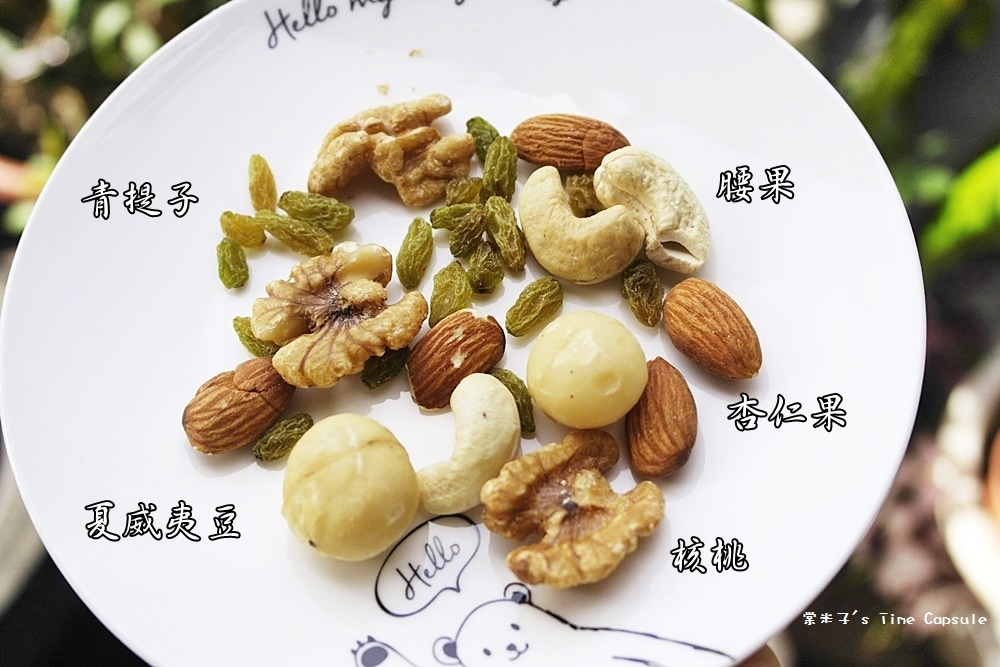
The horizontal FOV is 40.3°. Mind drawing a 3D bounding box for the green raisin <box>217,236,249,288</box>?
[{"bbox_3d":[-0.048,-0.013,0.241,0.005,0.005,0.010,-16,63,-4],"label":"green raisin"}]

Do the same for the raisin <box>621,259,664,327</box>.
[{"bbox_3d":[0.024,-0.007,0.233,0.007,0.006,0.013,5,63,7],"label":"raisin"}]

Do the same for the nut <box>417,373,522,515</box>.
[{"bbox_3d":[-0.004,0.018,0.220,0.013,0.011,0.025,16,65,12],"label":"nut"}]

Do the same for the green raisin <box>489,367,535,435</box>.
[{"bbox_3d":[0.002,0.012,0.247,0.005,0.004,0.014,-23,63,-8],"label":"green raisin"}]

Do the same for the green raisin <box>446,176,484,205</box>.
[{"bbox_3d":[-0.005,-0.025,0.244,0.010,0.006,0.007,-3,63,3],"label":"green raisin"}]

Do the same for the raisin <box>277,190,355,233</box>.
[{"bbox_3d":[-0.036,-0.024,0.268,0.016,0.005,0.006,19,65,13],"label":"raisin"}]

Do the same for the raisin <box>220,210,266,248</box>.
[{"bbox_3d":[-0.049,-0.020,0.261,0.011,0.005,0.006,32,69,18],"label":"raisin"}]

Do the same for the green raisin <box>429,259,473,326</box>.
[{"bbox_3d":[-0.010,-0.007,0.257,0.007,0.006,0.014,15,64,11],"label":"green raisin"}]

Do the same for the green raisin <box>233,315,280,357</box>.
[{"bbox_3d":[-0.042,0.001,0.234,0.013,0.006,0.005,39,72,21],"label":"green raisin"}]

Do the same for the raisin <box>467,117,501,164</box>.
[{"bbox_3d":[-0.003,-0.038,0.274,0.006,0.005,0.013,-21,63,-7],"label":"raisin"}]

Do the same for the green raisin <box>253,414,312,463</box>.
[{"bbox_3d":[-0.038,0.018,0.240,0.013,0.006,0.007,-36,66,-14],"label":"green raisin"}]

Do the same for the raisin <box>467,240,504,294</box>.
[{"bbox_3d":[-0.003,-0.012,0.253,0.006,0.005,0.011,-3,62,2],"label":"raisin"}]

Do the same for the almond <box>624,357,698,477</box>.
[{"bbox_3d":[0.029,0.015,0.242,0.013,0.008,0.023,0,63,4],"label":"almond"}]

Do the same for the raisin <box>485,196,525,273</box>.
[{"bbox_3d":[0.001,-0.018,0.239,0.005,0.006,0.016,-16,63,-4],"label":"raisin"}]

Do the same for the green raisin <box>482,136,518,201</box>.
[{"bbox_3d":[0.000,-0.030,0.245,0.006,0.006,0.014,6,63,7],"label":"green raisin"}]

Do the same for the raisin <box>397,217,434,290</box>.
[{"bbox_3d":[-0.015,-0.014,0.240,0.006,0.006,0.014,6,63,8],"label":"raisin"}]

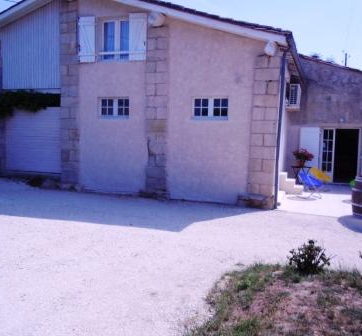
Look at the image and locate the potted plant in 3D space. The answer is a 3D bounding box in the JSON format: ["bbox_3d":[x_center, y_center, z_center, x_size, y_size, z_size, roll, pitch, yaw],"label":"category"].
[{"bbox_3d":[4.506,-0.367,14.260,0.721,0.676,0.649,3,6,20],"label":"potted plant"}]

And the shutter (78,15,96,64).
[{"bbox_3d":[-2.811,-3.851,11.673,0.570,1.340,0.050,4,6,22],"label":"shutter"}]

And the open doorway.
[{"bbox_3d":[6.439,-0.453,15.107,0.900,2.115,0.150,3,6,20],"label":"open doorway"}]

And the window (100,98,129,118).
[{"bbox_3d":[-1.918,-1.758,11.399,0.963,0.608,0.120,3,6,20],"label":"window"}]

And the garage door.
[{"bbox_3d":[-4.949,-0.963,13.027,2.400,2.120,0.100,4,6,22],"label":"garage door"}]

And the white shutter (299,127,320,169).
[{"bbox_3d":[5.101,-0.523,15.377,0.730,2.120,0.050,4,6,22],"label":"white shutter"}]

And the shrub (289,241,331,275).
[{"bbox_3d":[1.640,1.147,4.991,0.522,0.439,0.496,3,6,20],"label":"shrub"}]

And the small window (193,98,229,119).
[{"bbox_3d":[0.846,-1.623,10.559,1.000,0.560,0.090,4,6,22],"label":"small window"}]

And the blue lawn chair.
[{"bbox_3d":[4.032,0.506,12.045,0.700,0.740,0.640,5,7,32],"label":"blue lawn chair"}]

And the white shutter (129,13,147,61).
[{"bbox_3d":[-1.194,-3.652,10.848,0.537,1.282,0.050,3,6,20],"label":"white shutter"}]

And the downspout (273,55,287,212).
[{"bbox_3d":[2.499,-0.891,9.725,0.110,3.909,0.110,3,6,20],"label":"downspout"}]

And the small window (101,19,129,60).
[{"bbox_3d":[-1.913,-3.786,11.549,1.020,1.200,0.090,4,6,22],"label":"small window"}]

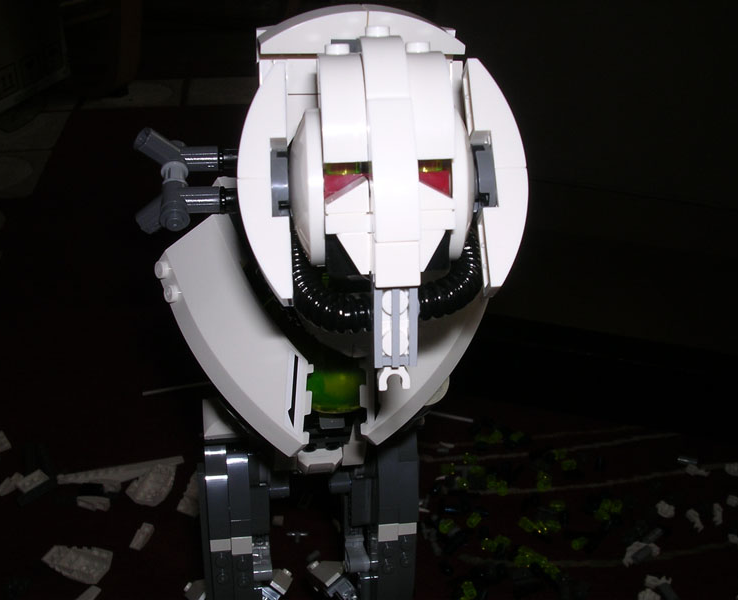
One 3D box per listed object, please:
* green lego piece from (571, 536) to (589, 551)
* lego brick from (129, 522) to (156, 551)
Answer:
[{"bbox_3d":[0.144,0.165,0.596,0.011,0.007,0.007,-16,32,-27],"label":"green lego piece"},{"bbox_3d":[-0.155,0.162,0.602,0.008,0.009,0.024,7,29,13],"label":"lego brick"}]

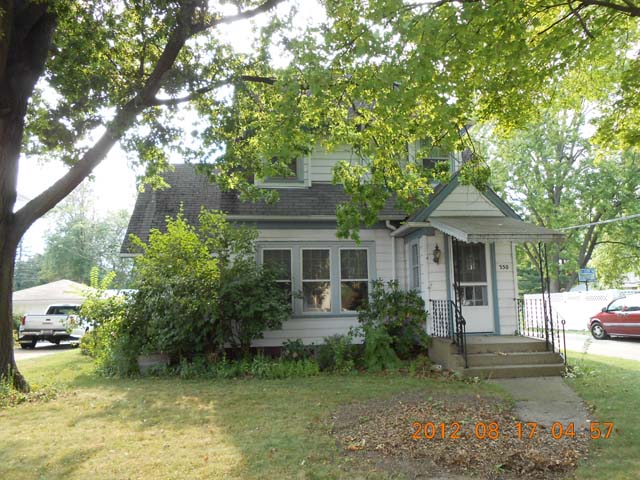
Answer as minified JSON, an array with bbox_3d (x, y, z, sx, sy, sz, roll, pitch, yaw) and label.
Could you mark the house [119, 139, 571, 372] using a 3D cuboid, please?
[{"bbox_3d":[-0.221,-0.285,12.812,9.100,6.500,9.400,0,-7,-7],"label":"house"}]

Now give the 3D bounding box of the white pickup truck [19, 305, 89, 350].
[{"bbox_3d":[-11.200,3.730,21.300,1.950,1.800,5.500,1,-7,-15],"label":"white pickup truck"}]

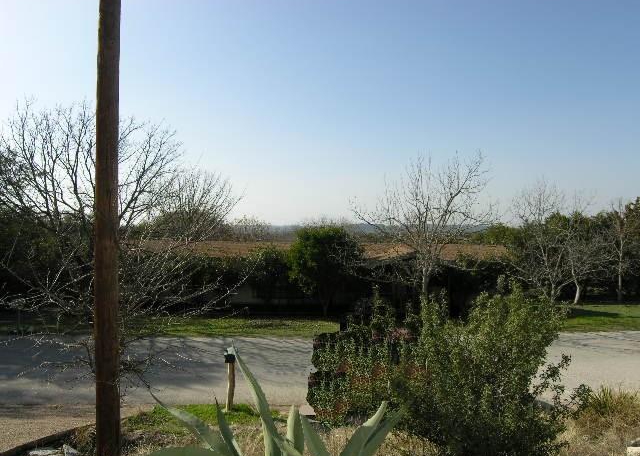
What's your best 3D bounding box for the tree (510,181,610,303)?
[{"bbox_3d":[11.650,0.630,21.500,4.850,5.900,4.400,0,0,0],"label":"tree"}]

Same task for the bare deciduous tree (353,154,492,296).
[{"bbox_3d":[4.280,0.150,18.600,5.850,6.600,5.200,0,0,0],"label":"bare deciduous tree"}]

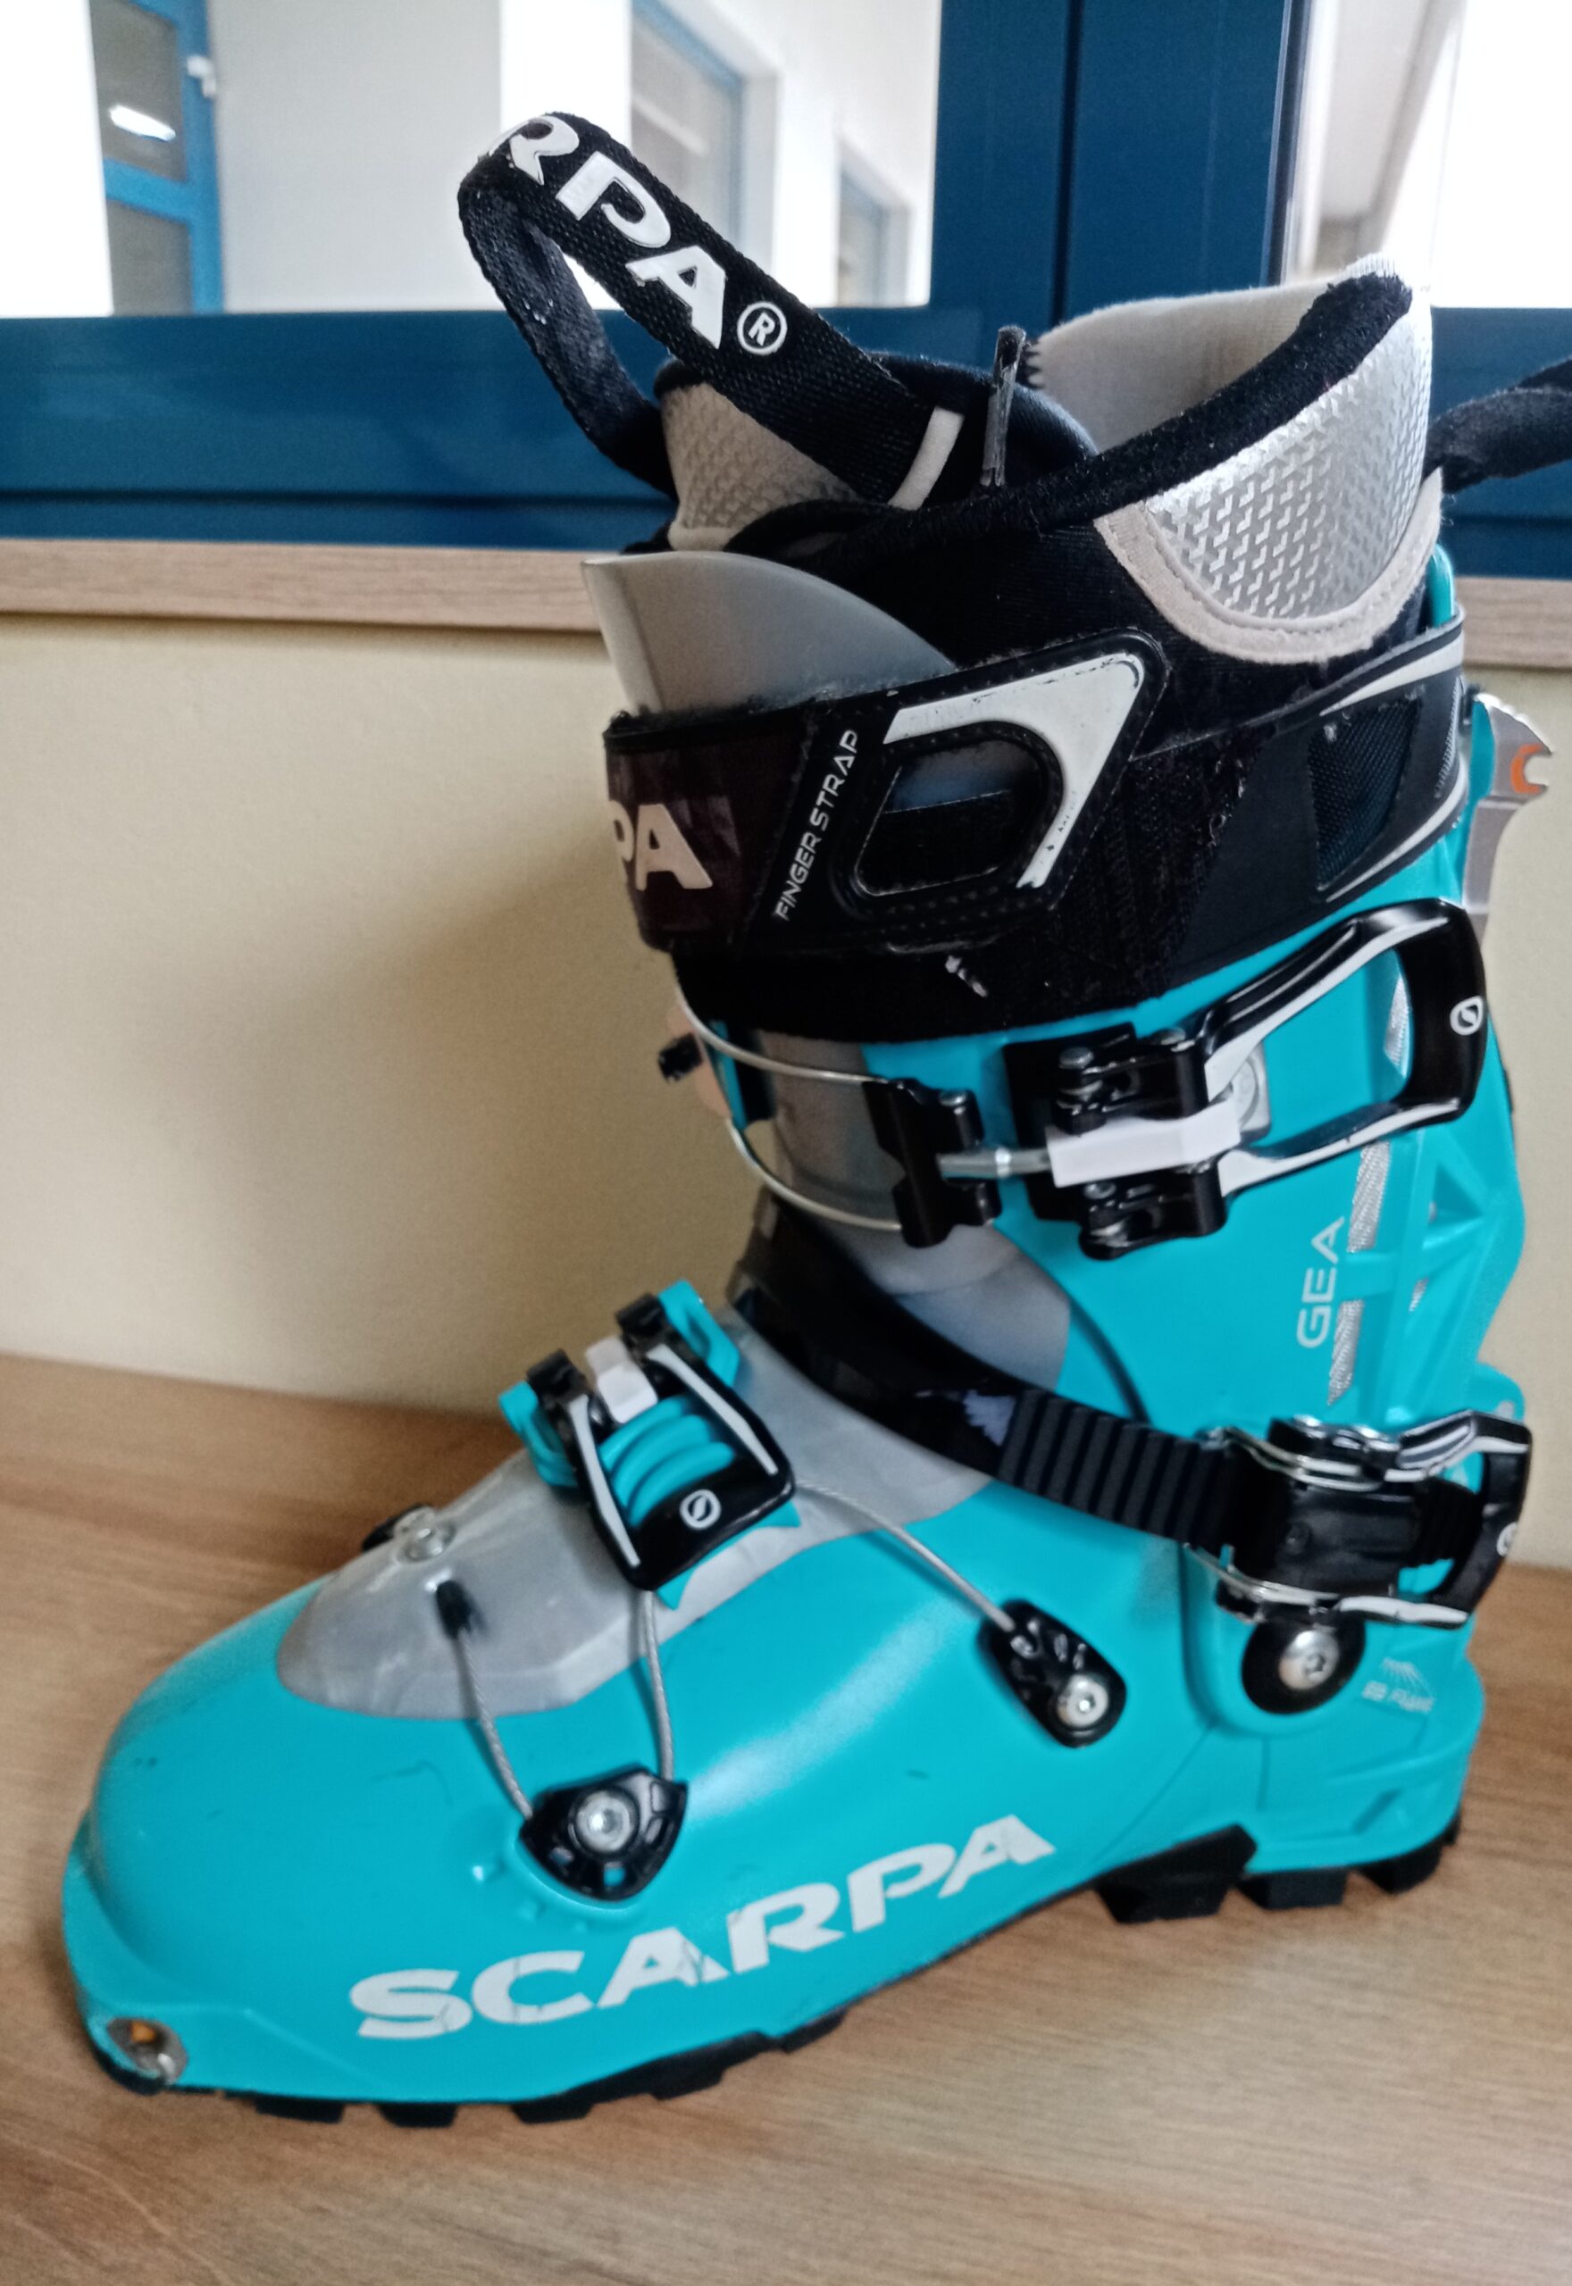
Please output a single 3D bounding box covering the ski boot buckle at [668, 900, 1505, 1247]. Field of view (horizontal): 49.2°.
[{"bbox_3d":[0.048,-0.014,0.261,0.121,0.050,0.056,-1,18,-7],"label":"ski boot buckle"}]

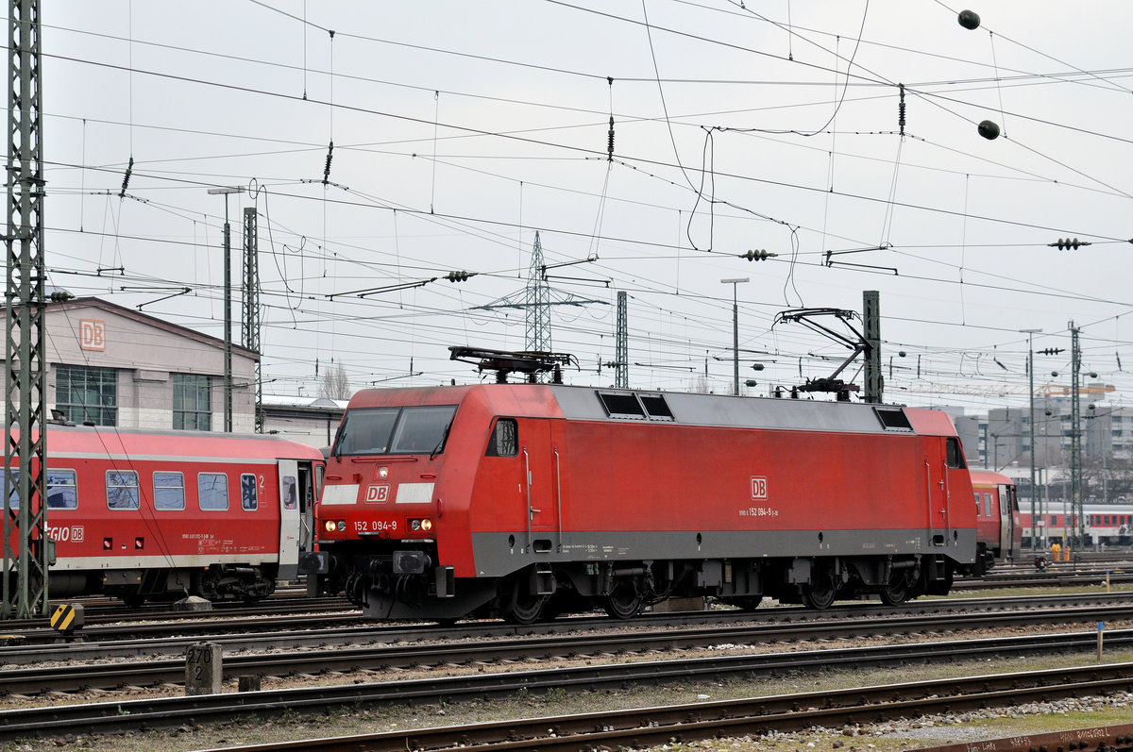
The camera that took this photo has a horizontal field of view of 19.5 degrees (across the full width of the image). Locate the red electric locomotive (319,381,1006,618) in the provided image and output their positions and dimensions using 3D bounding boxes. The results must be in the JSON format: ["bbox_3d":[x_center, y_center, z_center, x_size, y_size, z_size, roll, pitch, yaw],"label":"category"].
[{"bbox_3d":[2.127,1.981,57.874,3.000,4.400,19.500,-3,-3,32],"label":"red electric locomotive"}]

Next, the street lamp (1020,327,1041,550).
[{"bbox_3d":[32.490,4.674,229.600,1.750,15.900,0.350,-2,-3,29],"label":"street lamp"}]

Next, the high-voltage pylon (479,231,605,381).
[{"bbox_3d":[-2.677,1.727,329.180,13.800,32.600,3.600,-3,-3,32],"label":"high-voltage pylon"}]

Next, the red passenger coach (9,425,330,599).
[{"bbox_3d":[-11.593,2.748,65.798,2.860,3.860,25.900,-2,-3,26],"label":"red passenger coach"}]

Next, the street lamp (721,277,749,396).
[{"bbox_3d":[9.464,2.578,182.599,1.750,15.900,0.350,-2,-3,29],"label":"street lamp"}]

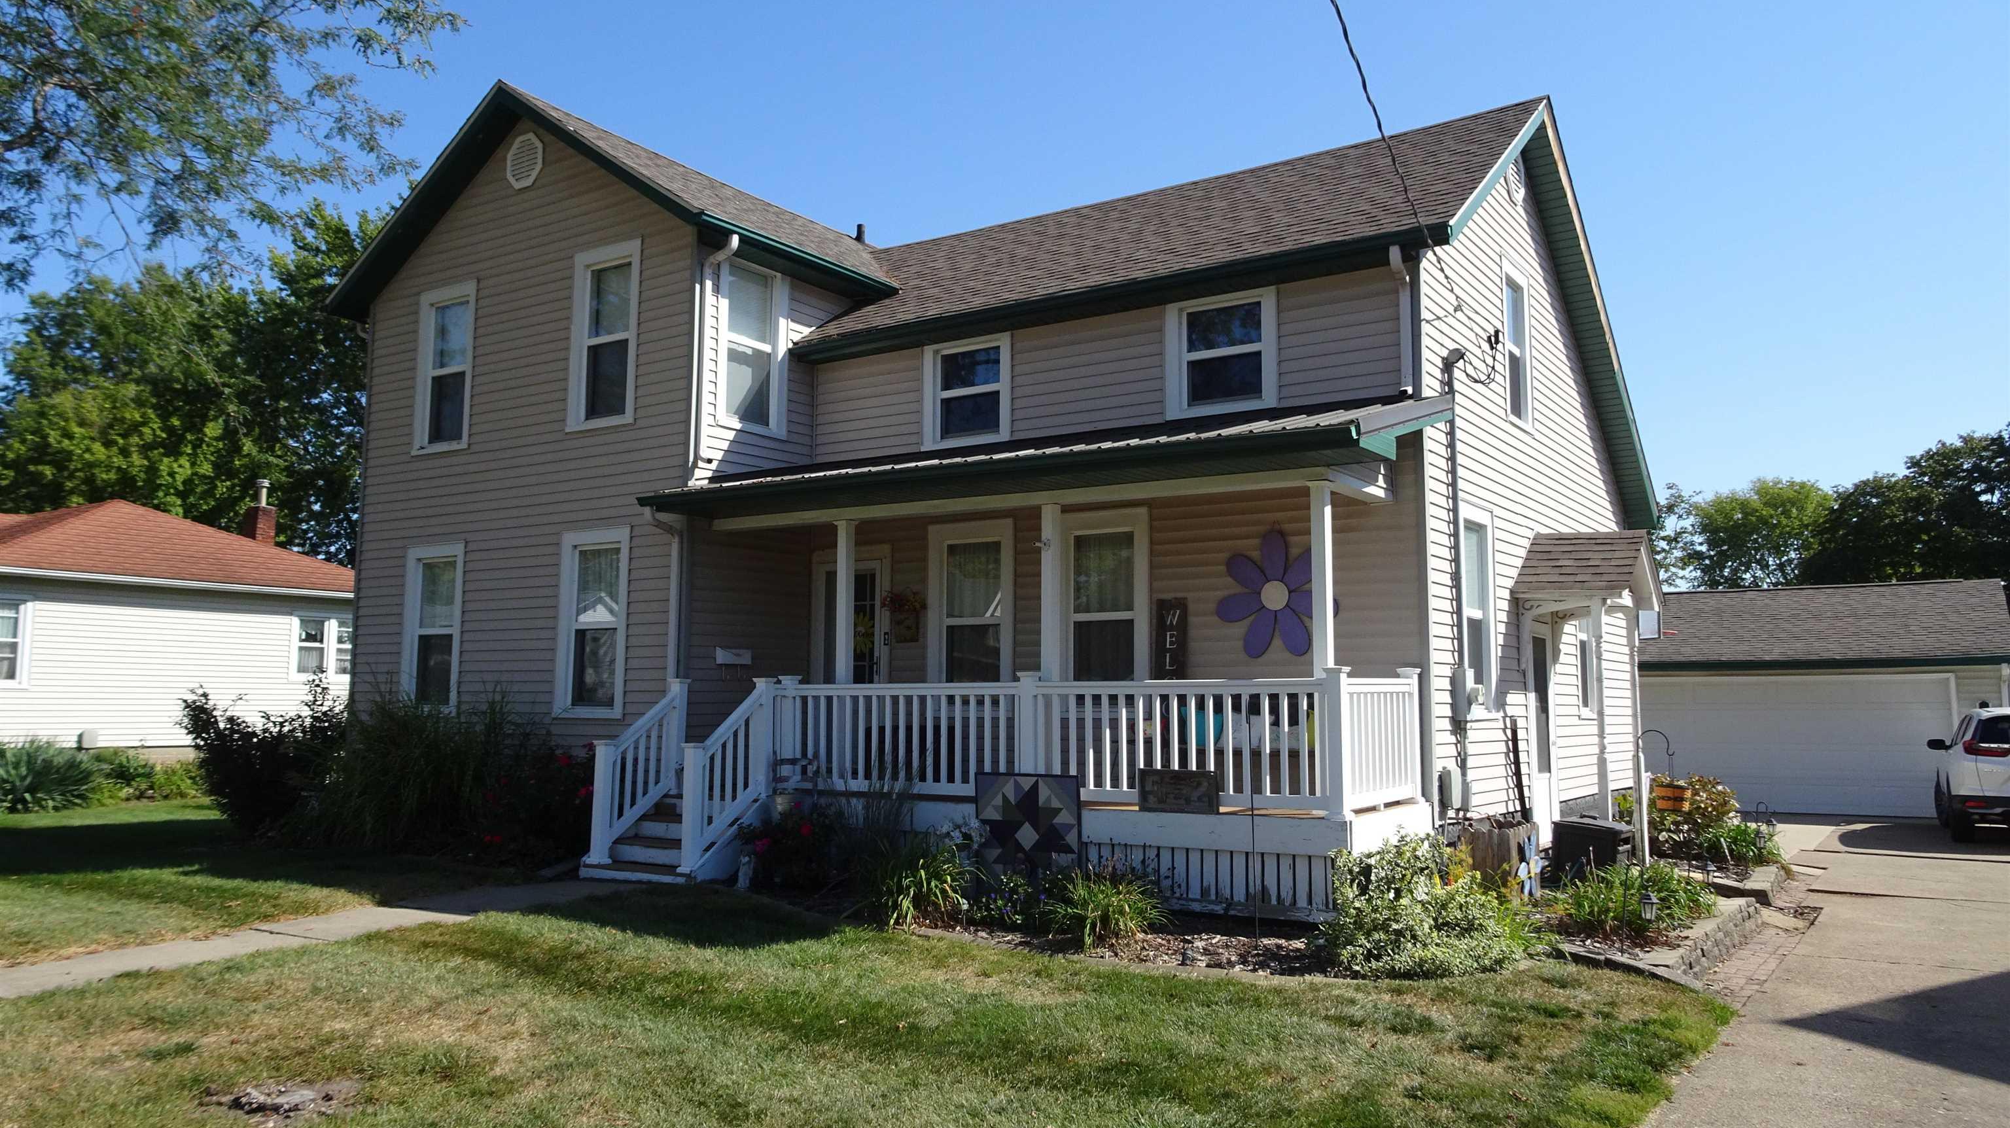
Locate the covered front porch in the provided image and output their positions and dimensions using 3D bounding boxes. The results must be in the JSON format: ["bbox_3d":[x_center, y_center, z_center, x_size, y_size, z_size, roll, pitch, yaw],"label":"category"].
[{"bbox_3d":[-0.060,0.658,11.317,6.726,3.805,2.478,-3,-6,34],"label":"covered front porch"}]

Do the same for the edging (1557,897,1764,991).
[{"bbox_3d":[4.225,2.388,8.966,0.910,0.310,2.900,-3,-6,34],"label":"edging"}]

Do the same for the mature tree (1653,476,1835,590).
[{"bbox_3d":[22.354,1.572,41.621,6.500,8.431,6.500,-3,-6,34],"label":"mature tree"}]

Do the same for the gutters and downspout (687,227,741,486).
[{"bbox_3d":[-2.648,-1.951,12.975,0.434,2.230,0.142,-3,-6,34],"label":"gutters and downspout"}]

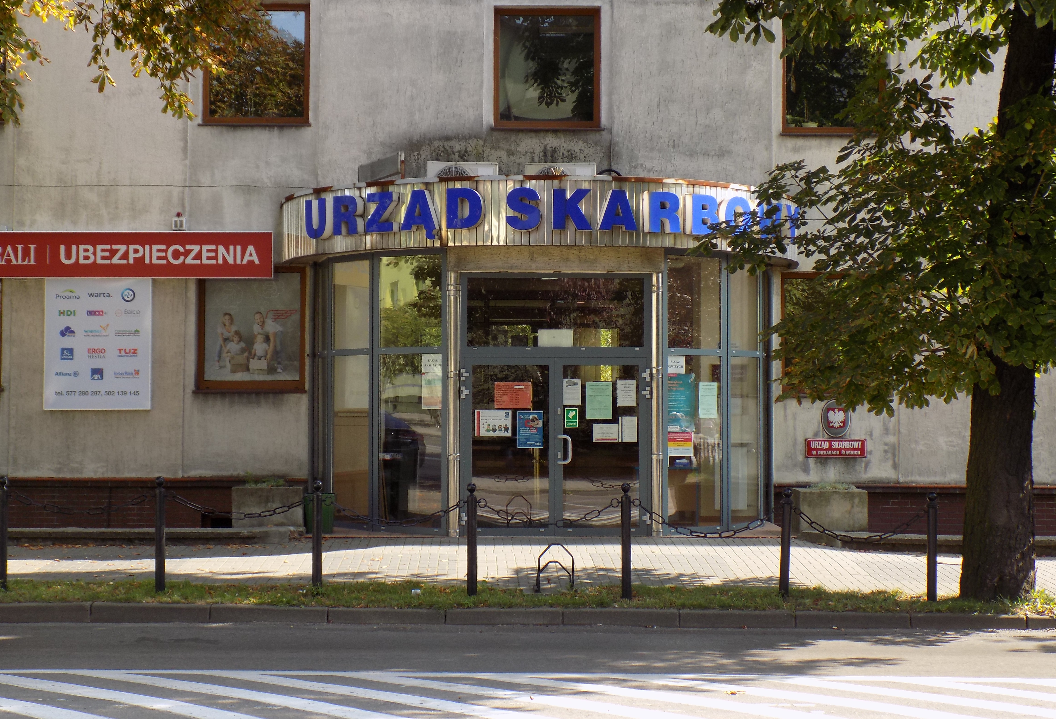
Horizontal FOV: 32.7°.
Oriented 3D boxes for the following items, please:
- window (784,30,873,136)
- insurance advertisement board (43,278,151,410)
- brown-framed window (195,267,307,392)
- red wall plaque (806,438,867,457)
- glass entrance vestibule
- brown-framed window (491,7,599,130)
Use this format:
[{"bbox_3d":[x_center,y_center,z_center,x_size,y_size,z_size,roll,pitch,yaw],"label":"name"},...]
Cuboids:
[{"bbox_3d":[3.961,-3.691,23.232,1.364,1.594,0.120,0,-2,-2],"label":"window"},{"bbox_3d":[-5.416,-0.201,22.648,1.342,1.667,0.040,0,-2,-2],"label":"insurance advertisement board"},{"bbox_3d":[-3.498,-0.380,22.817,1.373,1.586,0.120,0,-2,-2],"label":"brown-framed window"},{"bbox_3d":[3.942,1.139,23.026,0.788,0.251,0.030,0,-2,-2],"label":"red wall plaque"},{"bbox_3d":[0.258,0.408,21.771,5.700,3.271,2.350,0,-2,-2],"label":"glass entrance vestibule"},{"bbox_3d":[0.249,-3.736,23.071,1.377,1.578,0.120,0,-2,-2],"label":"brown-framed window"}]

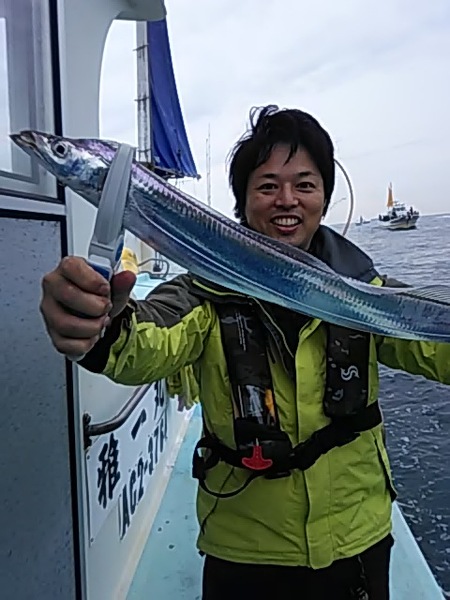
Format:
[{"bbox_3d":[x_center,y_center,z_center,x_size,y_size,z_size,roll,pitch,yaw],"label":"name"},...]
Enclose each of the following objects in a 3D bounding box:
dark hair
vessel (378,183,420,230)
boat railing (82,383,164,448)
[{"bbox_3d":[0.112,-0.265,0.950,0.200,0.240,0.225,-1,10,6],"label":"dark hair"},{"bbox_3d":[28.232,-15.090,78.742,3.300,8.200,11.500,-7,8,-12],"label":"vessel"},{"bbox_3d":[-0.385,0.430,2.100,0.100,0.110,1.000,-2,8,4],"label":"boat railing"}]

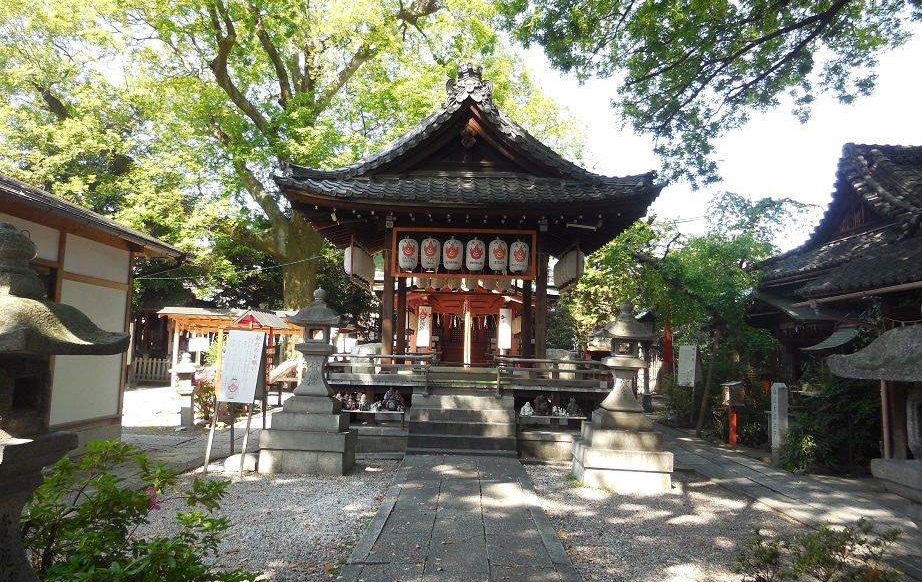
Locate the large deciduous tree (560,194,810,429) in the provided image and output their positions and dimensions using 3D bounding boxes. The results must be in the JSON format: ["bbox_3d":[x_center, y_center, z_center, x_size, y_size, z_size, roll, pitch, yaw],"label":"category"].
[{"bbox_3d":[5.099,0.460,15.187,5.300,5.300,4.600,1,-6,1],"label":"large deciduous tree"}]

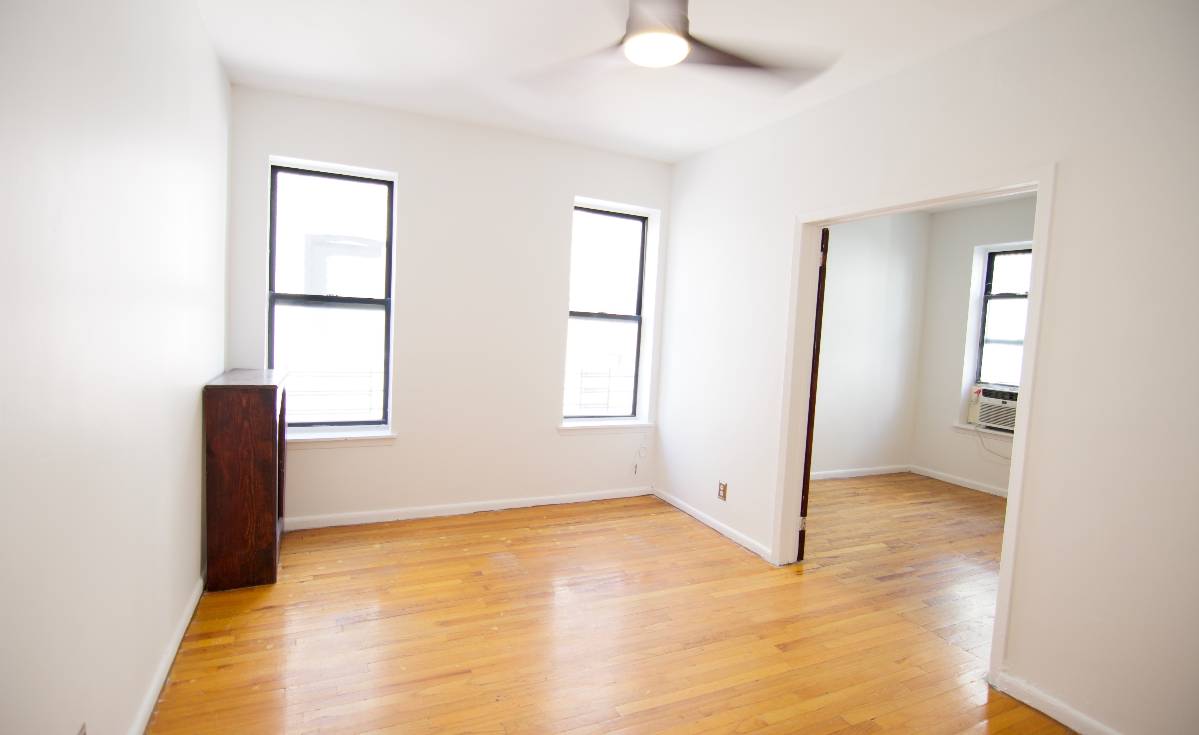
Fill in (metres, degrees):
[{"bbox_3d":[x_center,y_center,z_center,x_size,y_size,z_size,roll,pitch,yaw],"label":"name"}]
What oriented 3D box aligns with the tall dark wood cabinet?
[{"bbox_3d":[-1.992,0.584,3.037,0.305,1.046,0.710,0,5,-26],"label":"tall dark wood cabinet"}]

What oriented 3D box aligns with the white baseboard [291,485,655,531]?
[{"bbox_3d":[-0.937,1.040,3.960,3.003,0.085,0.019,1,5,-23],"label":"white baseboard"}]

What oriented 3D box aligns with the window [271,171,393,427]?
[{"bbox_3d":[-1.822,-0.445,3.652,0.732,1.703,0.090,1,5,-23],"label":"window"}]

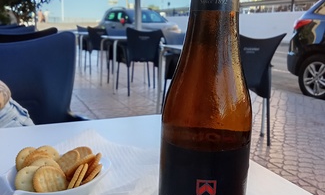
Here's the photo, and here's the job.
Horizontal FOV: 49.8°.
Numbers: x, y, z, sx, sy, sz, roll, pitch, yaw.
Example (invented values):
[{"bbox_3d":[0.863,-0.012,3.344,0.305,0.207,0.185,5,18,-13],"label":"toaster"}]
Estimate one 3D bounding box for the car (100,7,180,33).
[{"bbox_3d":[-0.890,-2.510,13.090,1.770,1.570,4.150,-5,14,-31],"label":"car"}]

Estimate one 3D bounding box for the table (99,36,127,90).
[{"bbox_3d":[-0.439,-0.483,4.952,0.710,0.735,0.710,-3,13,-24],"label":"table"}]

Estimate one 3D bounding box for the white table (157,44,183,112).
[{"bbox_3d":[0.427,-0.069,3.110,0.710,0.735,0.710,-4,13,-27],"label":"white table"}]

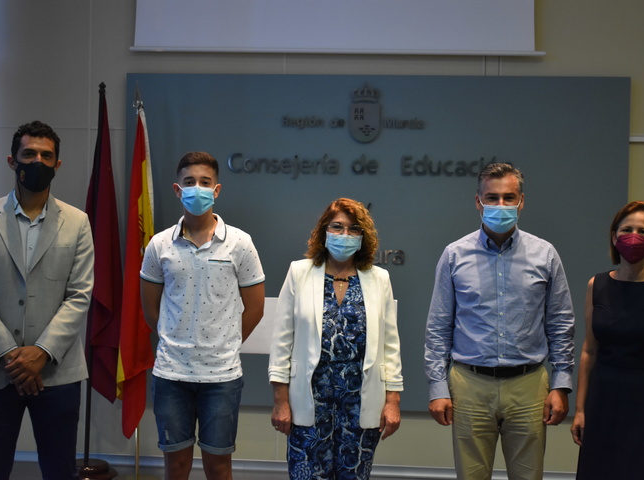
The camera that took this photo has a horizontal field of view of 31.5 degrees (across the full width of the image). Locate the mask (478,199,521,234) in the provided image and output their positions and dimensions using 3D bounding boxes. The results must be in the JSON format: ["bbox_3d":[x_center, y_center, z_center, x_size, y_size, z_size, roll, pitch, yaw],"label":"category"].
[{"bbox_3d":[0.635,-0.084,4.080,0.143,0.122,0.095,1,0,9],"label":"mask"}]

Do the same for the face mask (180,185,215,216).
[{"bbox_3d":[-0.464,-0.147,4.250,0.132,0.118,0.090,1,0,-6],"label":"face mask"}]

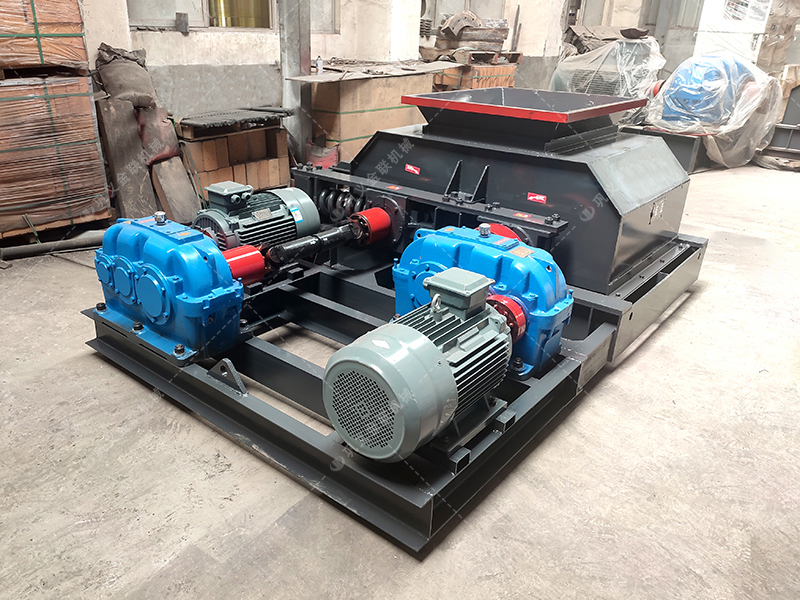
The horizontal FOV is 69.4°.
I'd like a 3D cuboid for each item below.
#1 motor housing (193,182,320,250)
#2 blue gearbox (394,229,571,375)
[{"bbox_3d":[-0.754,-0.397,3.015,0.364,0.442,0.582,19,29,35],"label":"motor housing"},{"bbox_3d":[0.337,-0.075,2.453,0.711,0.470,0.398,19,29,35],"label":"blue gearbox"}]

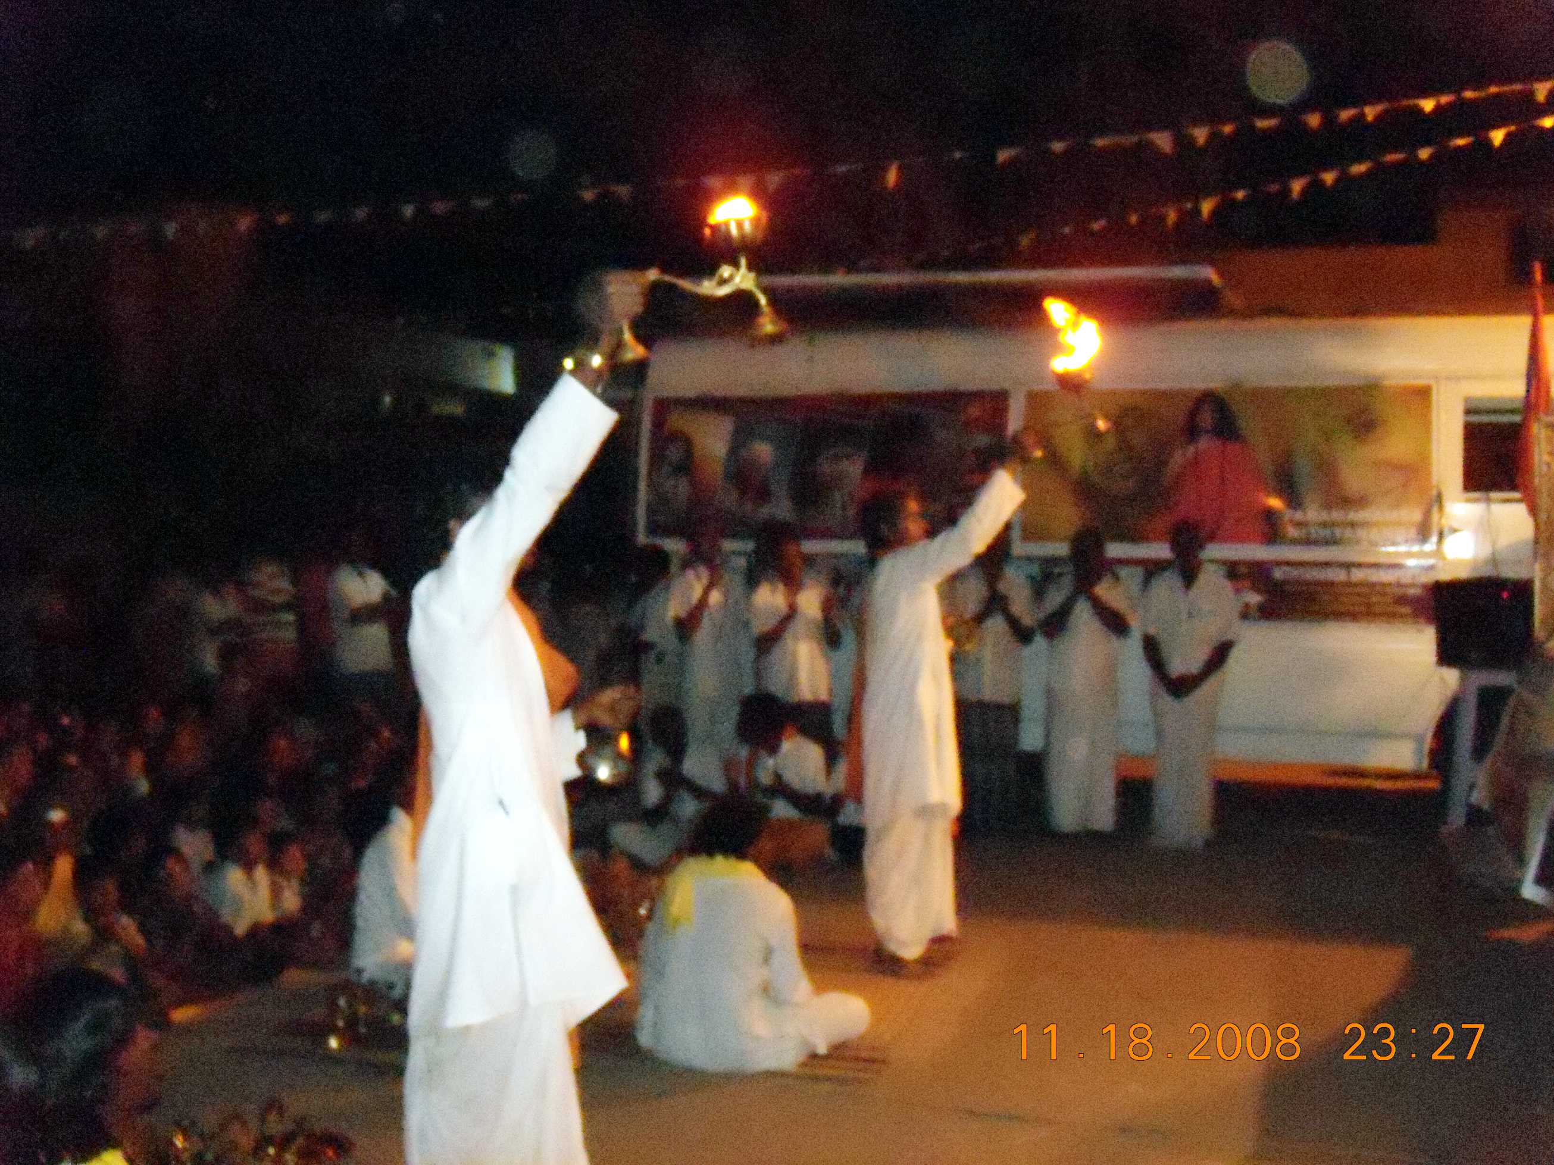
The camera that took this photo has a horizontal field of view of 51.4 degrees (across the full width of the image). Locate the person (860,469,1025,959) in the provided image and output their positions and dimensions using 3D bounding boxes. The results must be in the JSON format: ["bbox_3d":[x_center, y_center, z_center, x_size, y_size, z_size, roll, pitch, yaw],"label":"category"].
[{"bbox_3d":[0.595,0.477,5.800,0.560,1.769,0.500,1,0,-11],"label":"person"}]

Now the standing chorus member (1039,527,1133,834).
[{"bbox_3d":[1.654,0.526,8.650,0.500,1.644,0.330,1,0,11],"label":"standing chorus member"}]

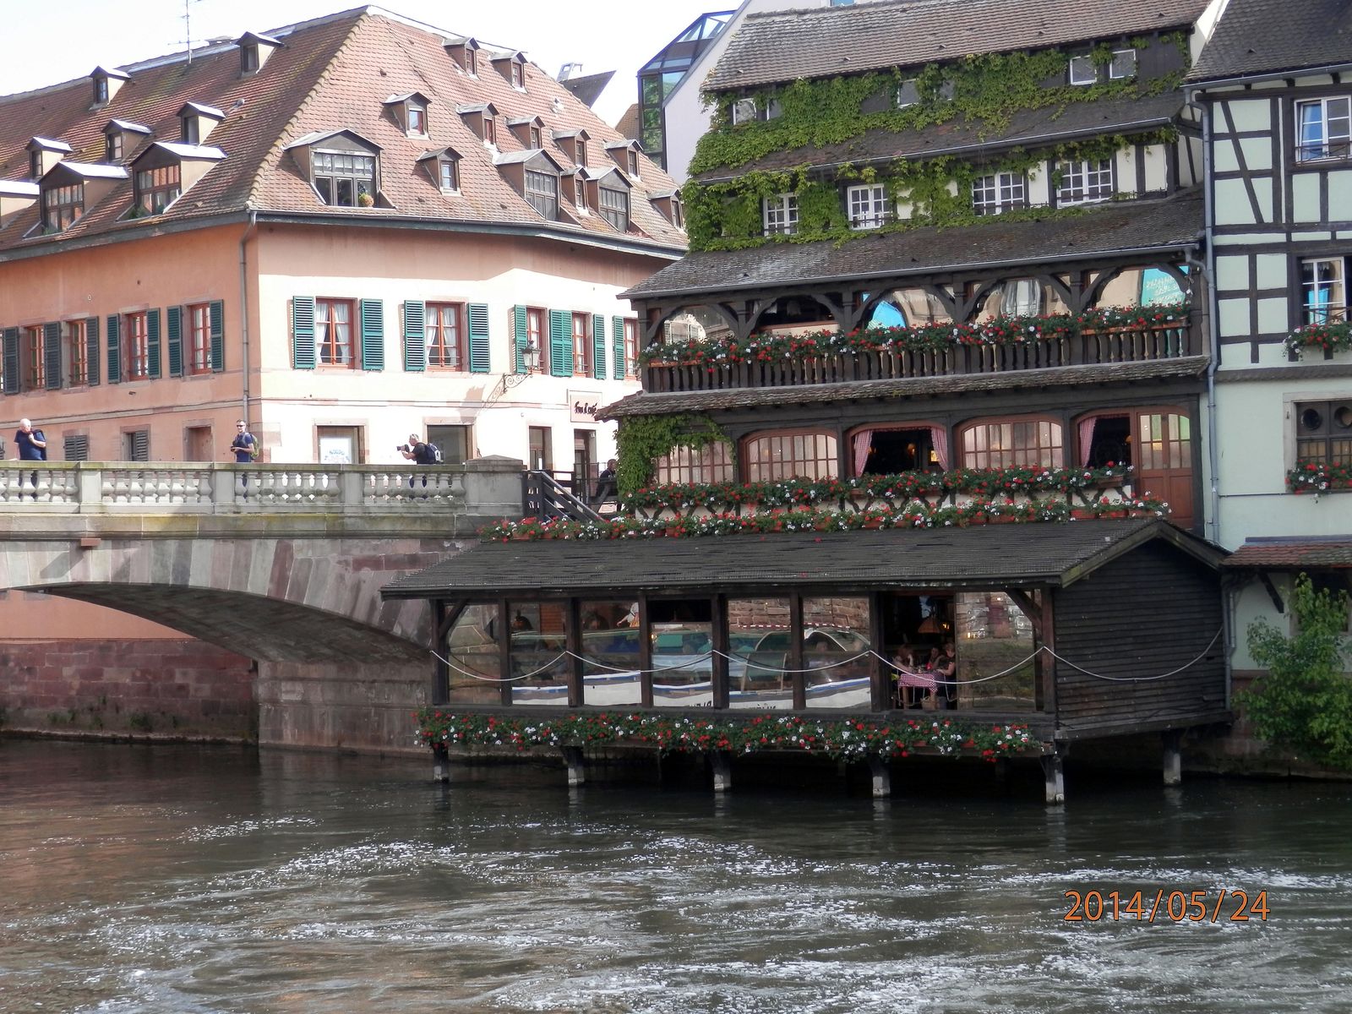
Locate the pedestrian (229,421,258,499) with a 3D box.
[{"bbox_3d":[-8.948,-0.941,59.222,0.500,1.740,0.480,-1,-1,-38],"label":"pedestrian"}]

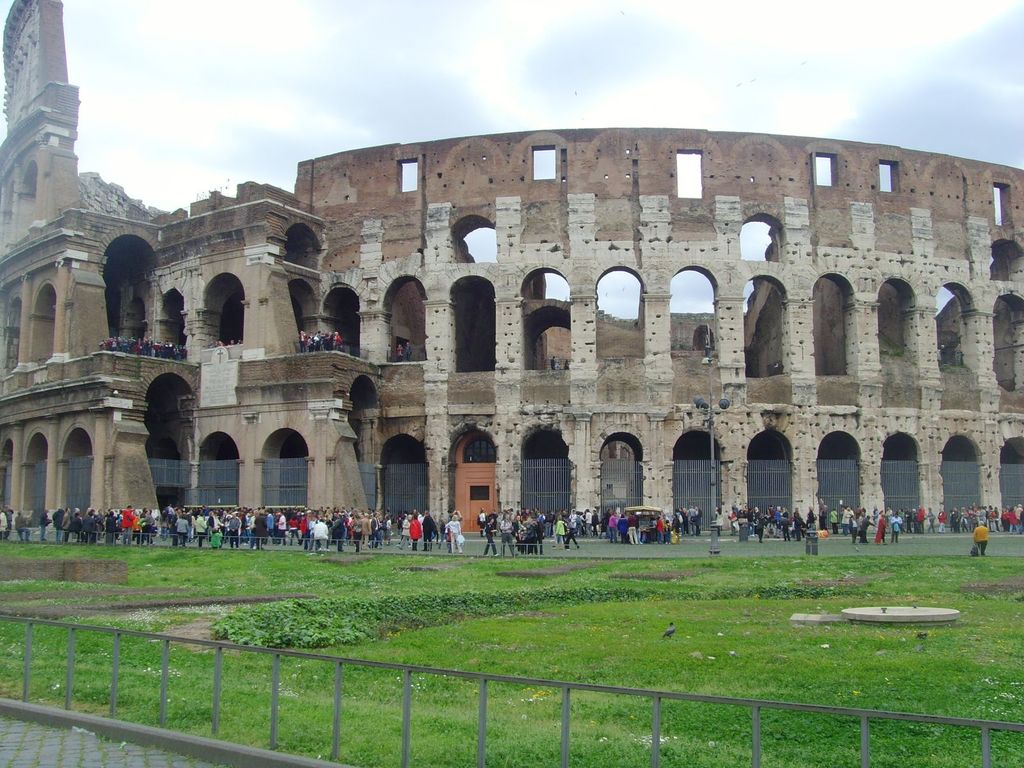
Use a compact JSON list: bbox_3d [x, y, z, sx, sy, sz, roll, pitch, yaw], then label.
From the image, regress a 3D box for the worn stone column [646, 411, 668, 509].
[{"bbox_3d":[12.131,7.217,96.278,1.541,9.258,1.350,0,-6,-1],"label":"worn stone column"}]

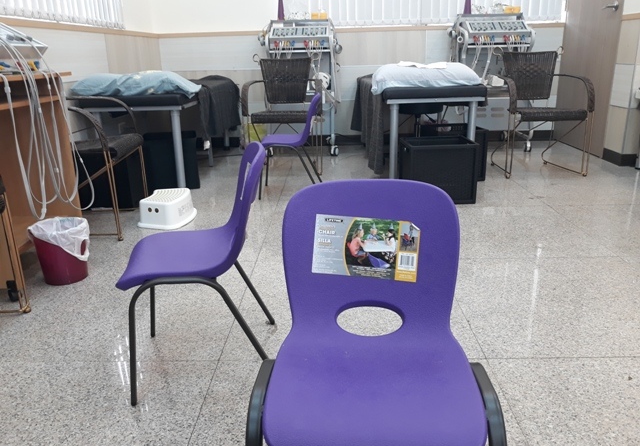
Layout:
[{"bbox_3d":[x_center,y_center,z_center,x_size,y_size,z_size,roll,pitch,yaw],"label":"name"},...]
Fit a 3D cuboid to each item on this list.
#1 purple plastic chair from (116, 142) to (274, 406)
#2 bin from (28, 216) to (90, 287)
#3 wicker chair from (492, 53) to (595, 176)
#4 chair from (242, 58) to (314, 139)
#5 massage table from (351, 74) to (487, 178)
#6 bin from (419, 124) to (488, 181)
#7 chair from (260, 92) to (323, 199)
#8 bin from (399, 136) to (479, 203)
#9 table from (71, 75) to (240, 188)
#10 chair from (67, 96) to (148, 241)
[{"bbox_3d":[-0.317,0.097,1.294,0.404,0.591,0.348,-4,18,-9],"label":"purple plastic chair"},{"bbox_3d":[-0.967,0.108,1.898,0.207,0.224,0.212,-1,18,2],"label":"bin"},{"bbox_3d":[1.485,-0.761,3.416,0.566,0.798,0.525,-2,18,-1],"label":"wicker chair"},{"bbox_3d":[-0.251,-0.794,3.655,0.566,0.798,0.525,-1,18,2],"label":"chair"},{"bbox_3d":[0.713,-0.813,3.926,0.687,0.616,1.757,-1,18,2],"label":"massage table"},{"bbox_3d":[0.904,-0.500,3.438,0.369,0.318,0.343,-1,18,2],"label":"bin"},{"bbox_3d":[-0.175,-0.486,3.047,0.404,0.591,0.348,-2,18,-3],"label":"chair"},{"bbox_3d":[0.681,-0.307,2.870,0.369,0.318,0.323,-1,18,2],"label":"bin"},{"bbox_3d":[-1.140,-0.774,3.958,0.667,0.616,1.768,-1,18,2],"label":"table"},{"bbox_3d":[-1.183,-0.372,2.453,0.535,0.798,0.566,-1,18,3],"label":"chair"}]

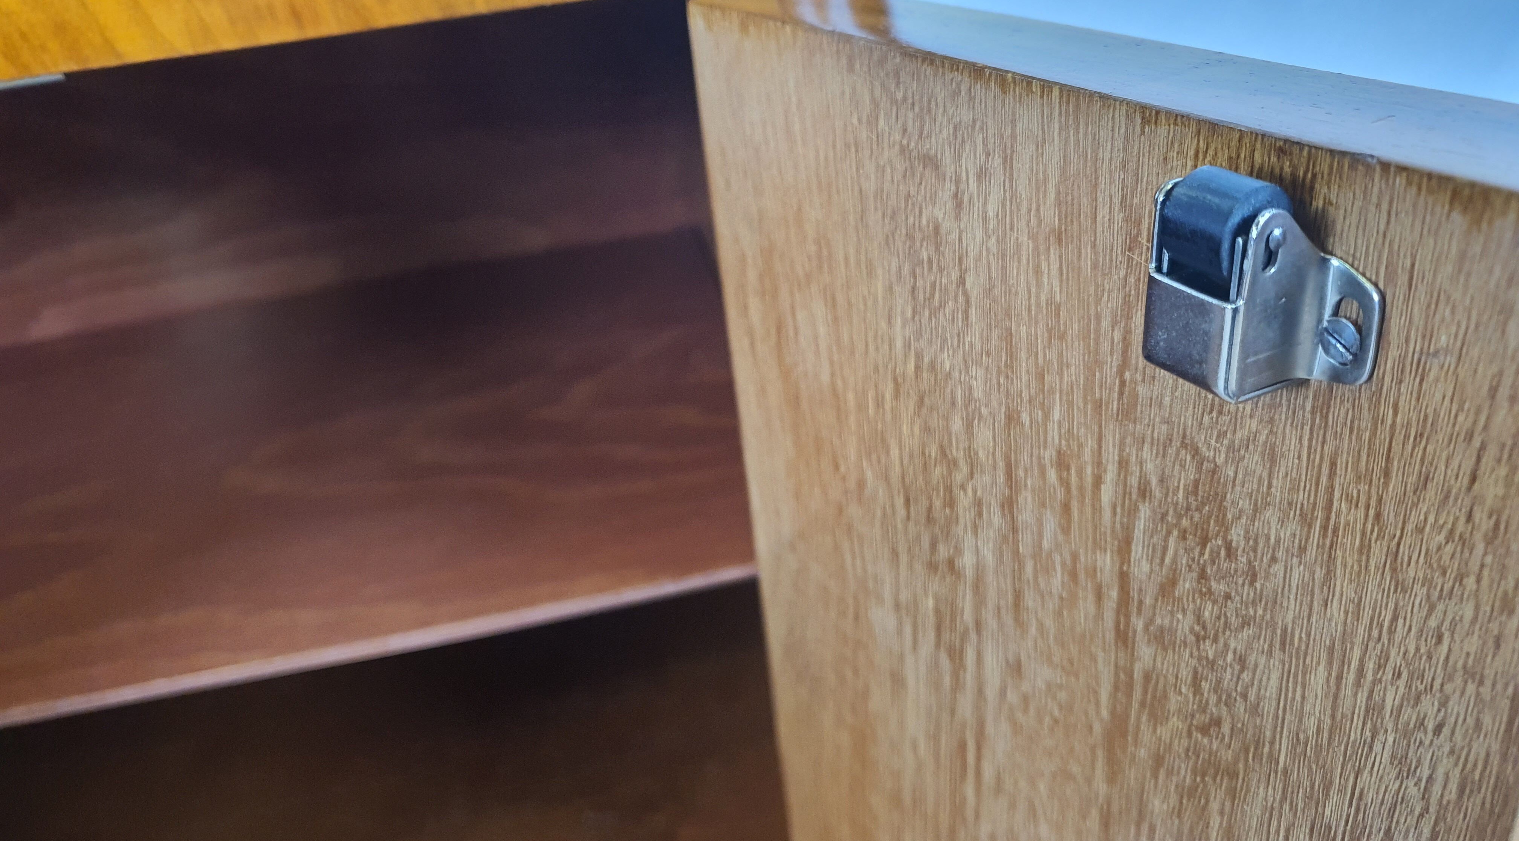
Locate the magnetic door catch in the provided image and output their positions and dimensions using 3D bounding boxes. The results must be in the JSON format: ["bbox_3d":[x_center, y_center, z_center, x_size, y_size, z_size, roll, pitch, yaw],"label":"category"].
[{"bbox_3d":[0.070,-0.022,0.173,0.016,0.031,0.043,-15,27,-18],"label":"magnetic door catch"}]

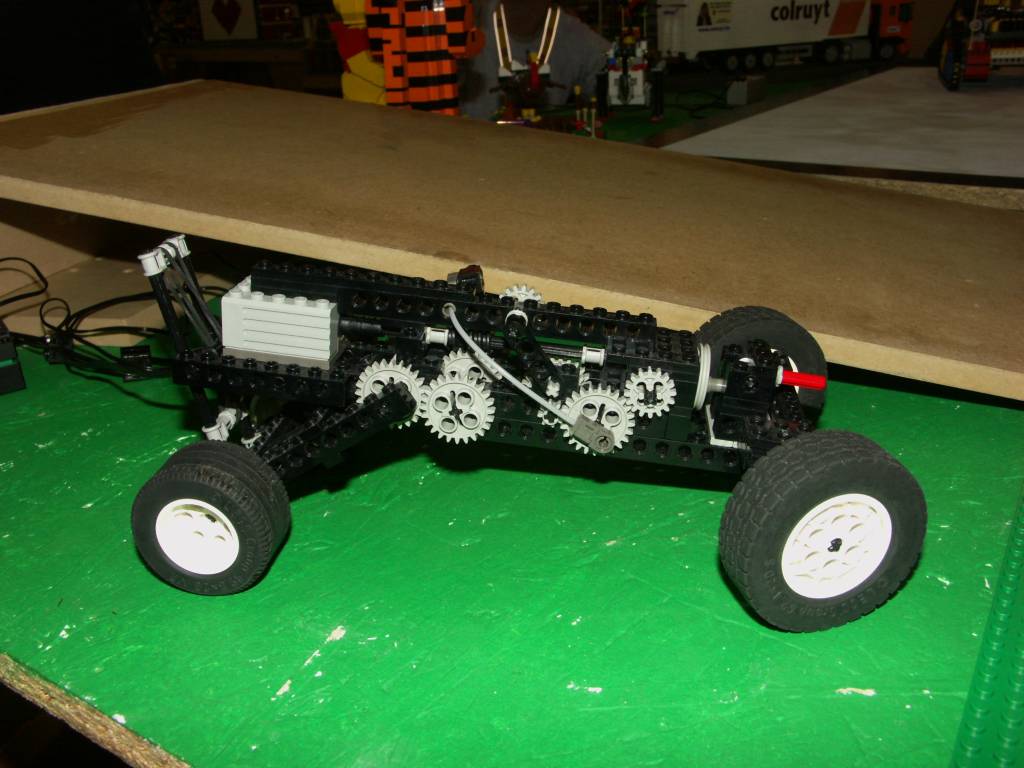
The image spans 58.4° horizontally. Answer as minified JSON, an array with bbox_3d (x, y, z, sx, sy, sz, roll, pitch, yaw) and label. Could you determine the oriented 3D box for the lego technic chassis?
[{"bbox_3d":[0.003,0.001,0.341,0.263,0.113,0.160,0,22,6],"label":"lego technic chassis"}]

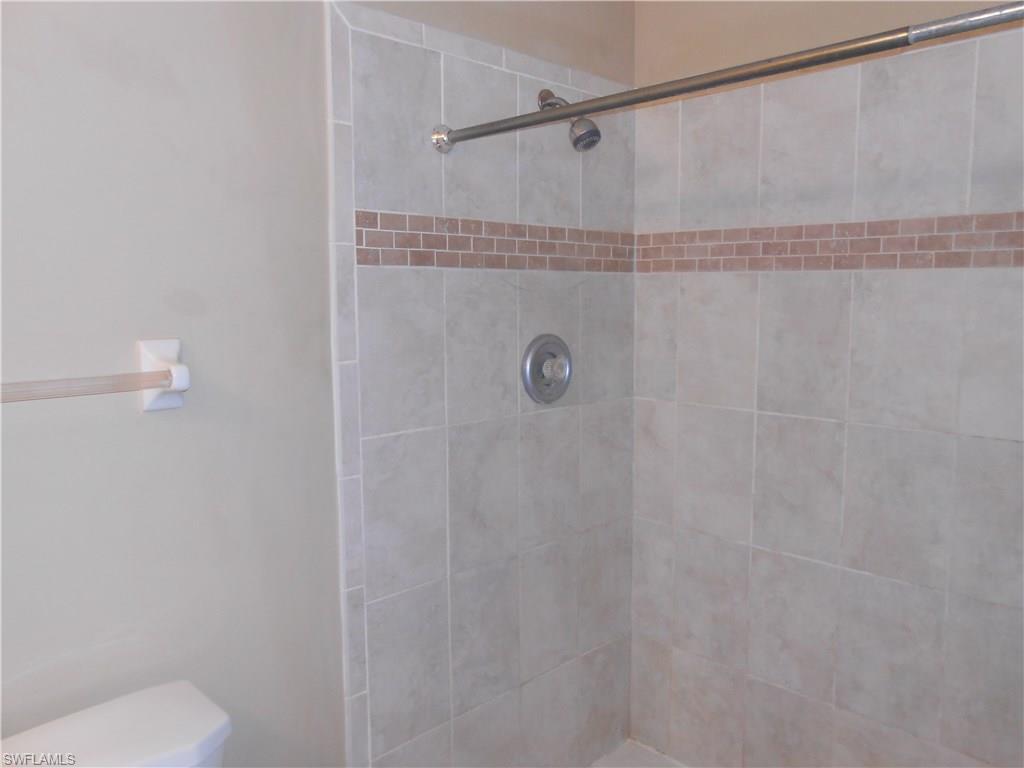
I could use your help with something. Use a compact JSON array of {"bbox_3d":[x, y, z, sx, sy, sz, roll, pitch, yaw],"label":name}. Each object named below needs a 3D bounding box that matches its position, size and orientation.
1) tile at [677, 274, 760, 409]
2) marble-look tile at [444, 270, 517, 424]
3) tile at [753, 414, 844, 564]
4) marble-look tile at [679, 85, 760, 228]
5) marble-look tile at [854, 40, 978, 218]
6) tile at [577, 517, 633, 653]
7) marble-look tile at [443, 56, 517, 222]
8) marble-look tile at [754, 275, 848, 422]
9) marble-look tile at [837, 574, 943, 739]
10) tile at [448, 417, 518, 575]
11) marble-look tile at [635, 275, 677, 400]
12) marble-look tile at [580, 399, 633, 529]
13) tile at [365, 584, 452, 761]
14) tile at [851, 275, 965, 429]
[{"bbox_3d":[0.493,-0.104,1.847,0.010,0.320,0.210,-6,9,-44],"label":"tile"},{"bbox_3d":[-0.062,-0.079,1.612,0.204,0.313,0.010,-6,9,-44],"label":"marble-look tile"},{"bbox_3d":[0.617,0.221,1.664,0.009,0.304,0.198,-6,9,-44],"label":"tile"},{"bbox_3d":[0.489,-0.523,1.803,0.010,0.311,0.210,-6,9,-44],"label":"marble-look tile"},{"bbox_3d":[0.785,-0.486,1.504,0.010,0.311,0.209,-6,9,-44],"label":"marble-look tile"},{"bbox_3d":[0.242,0.521,2.011,0.214,0.319,0.010,-6,9,-44],"label":"tile"},{"bbox_3d":[-0.063,-0.487,1.568,0.204,0.305,0.010,-6,9,-44],"label":"marble-look tile"},{"bbox_3d":[0.642,-0.086,1.697,0.010,0.320,0.206,-6,9,-44],"label":"marble-look tile"},{"bbox_3d":[0.760,0.542,1.554,0.009,0.304,0.199,-6,9,-44],"label":"marble-look tile"},{"bbox_3d":[-0.059,0.230,1.616,0.199,0.304,0.009,-6,9,-44],"label":"tile"},{"bbox_3d":[0.365,-0.115,1.934,0.010,0.313,0.127,-6,9,-44],"label":"marble-look tile"},{"bbox_3d":[0.237,0.202,1.938,0.211,0.311,0.010,-6,9,-44],"label":"marble-look tile"},{"bbox_3d":[-0.206,0.562,1.535,0.201,0.310,0.010,-6,9,-44],"label":"tile"},{"bbox_3d":[0.775,-0.072,1.522,0.010,0.313,0.203,-6,9,-44],"label":"tile"}]

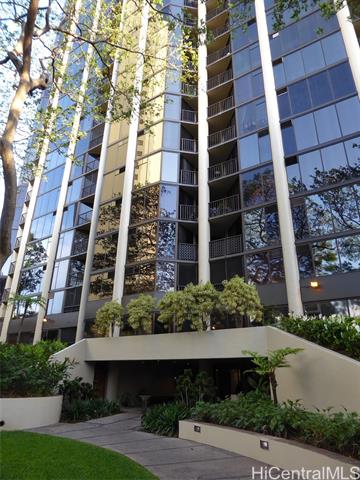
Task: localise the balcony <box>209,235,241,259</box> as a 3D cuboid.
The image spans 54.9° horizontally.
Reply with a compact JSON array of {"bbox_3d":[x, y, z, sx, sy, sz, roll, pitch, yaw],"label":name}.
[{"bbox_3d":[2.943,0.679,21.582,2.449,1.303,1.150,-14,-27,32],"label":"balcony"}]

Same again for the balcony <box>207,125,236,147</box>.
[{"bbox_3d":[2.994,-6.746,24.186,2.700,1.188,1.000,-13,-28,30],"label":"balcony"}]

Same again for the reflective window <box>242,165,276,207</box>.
[{"bbox_3d":[4.786,-3.219,20.723,2.241,2.484,0.100,-13,-28,30],"label":"reflective window"}]

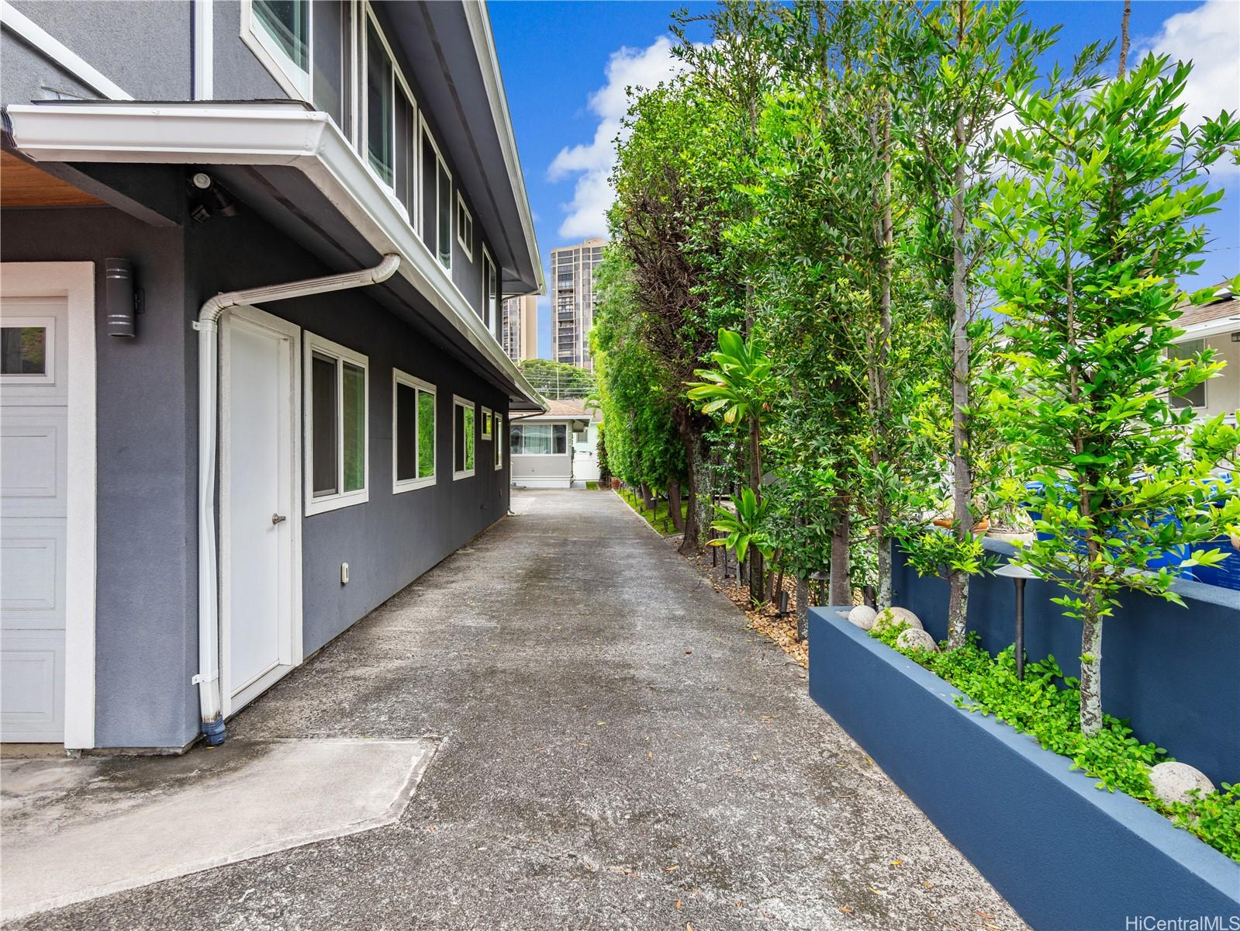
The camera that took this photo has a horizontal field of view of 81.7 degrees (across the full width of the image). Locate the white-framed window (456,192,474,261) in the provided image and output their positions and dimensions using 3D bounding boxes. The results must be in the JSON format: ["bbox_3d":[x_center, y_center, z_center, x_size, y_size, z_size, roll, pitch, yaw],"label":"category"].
[{"bbox_3d":[-2.437,-3.739,11.336,0.060,0.755,1.413,0,1,-3],"label":"white-framed window"}]

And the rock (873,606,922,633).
[{"bbox_3d":[1.444,0.827,3.719,0.245,0.190,0.235,0,1,-3],"label":"rock"}]

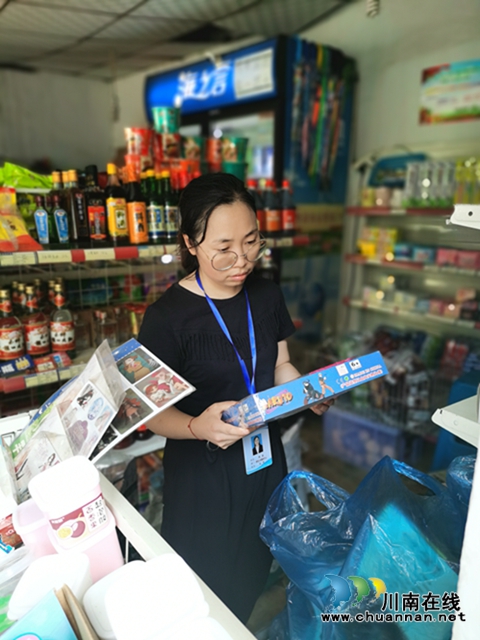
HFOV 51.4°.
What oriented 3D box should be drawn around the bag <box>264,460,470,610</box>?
[{"bbox_3d":[0.260,0.472,1.060,0.380,0.280,0.260,3,13,8],"label":"bag"}]

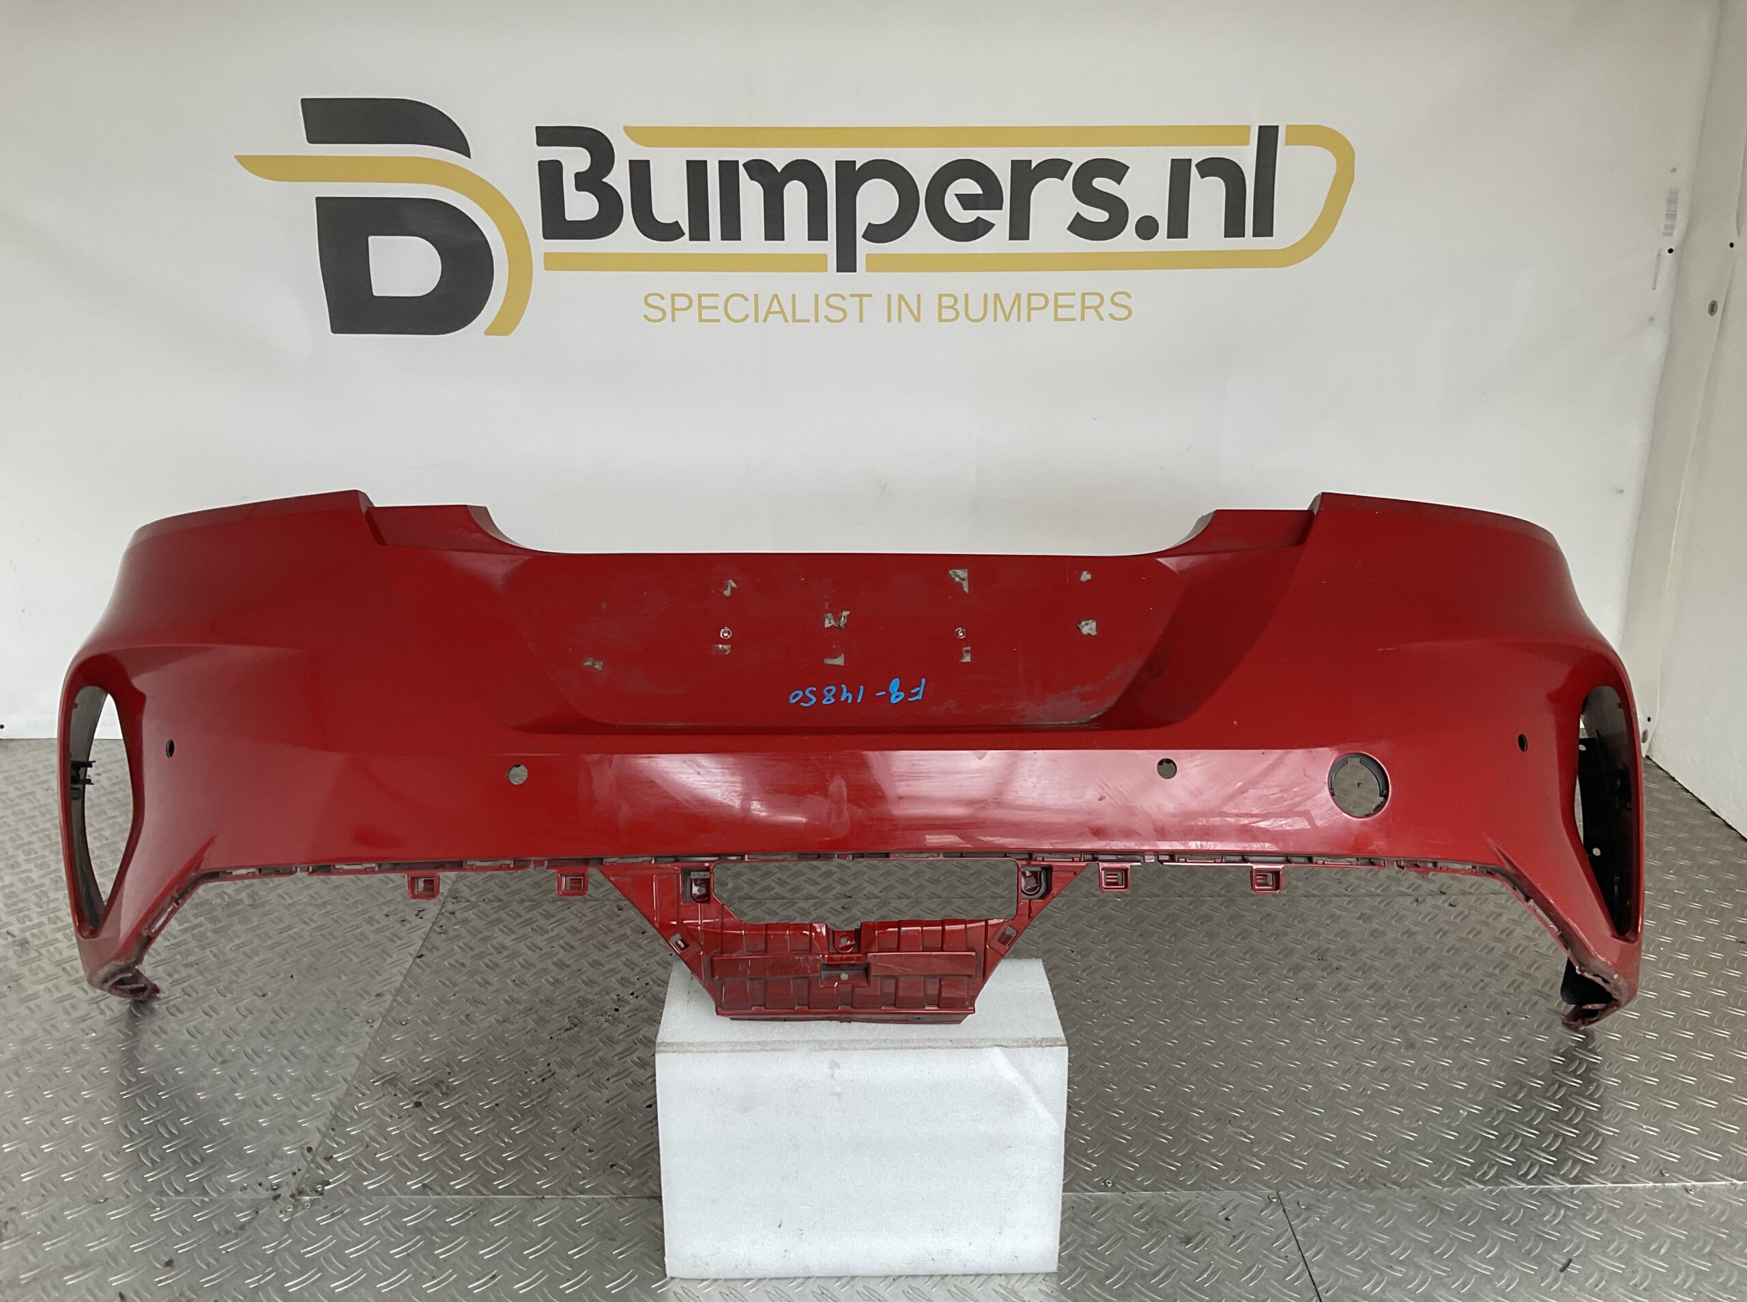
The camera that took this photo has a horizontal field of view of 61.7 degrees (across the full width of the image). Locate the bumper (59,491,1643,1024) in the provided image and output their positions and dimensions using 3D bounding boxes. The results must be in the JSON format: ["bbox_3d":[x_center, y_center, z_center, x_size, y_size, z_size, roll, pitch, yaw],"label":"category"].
[{"bbox_3d":[-0.025,0.105,1.546,1.790,0.610,0.520,0,18,0],"label":"bumper"}]

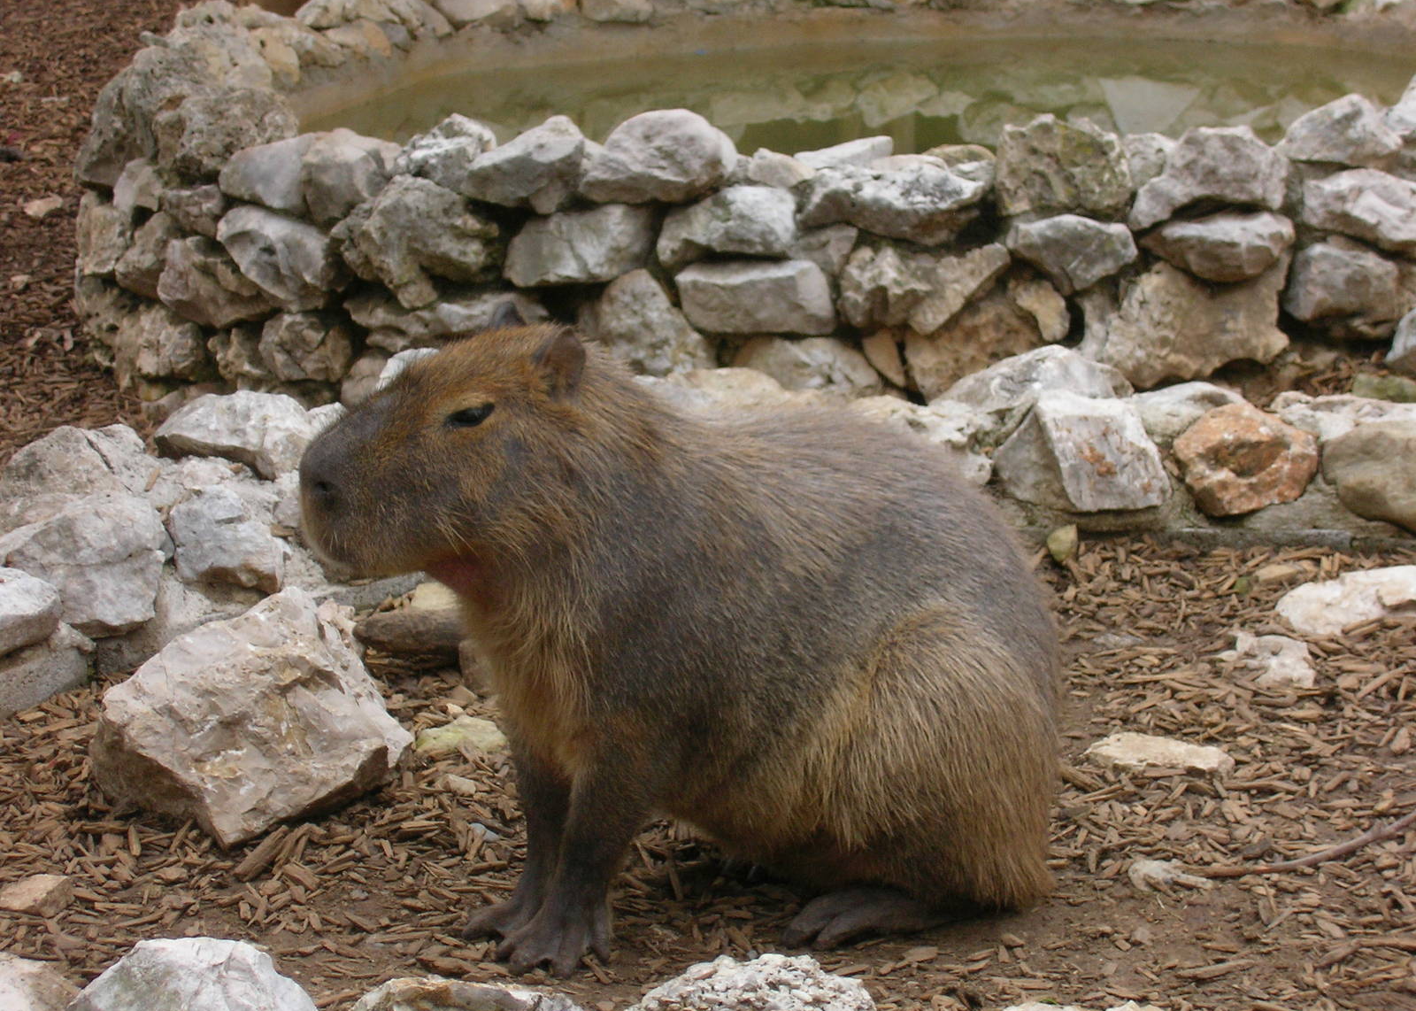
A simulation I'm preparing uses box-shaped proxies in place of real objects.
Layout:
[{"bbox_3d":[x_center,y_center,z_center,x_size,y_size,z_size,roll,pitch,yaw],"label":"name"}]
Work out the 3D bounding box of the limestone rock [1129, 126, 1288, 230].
[{"bbox_3d":[0.926,-0.606,7.947,0.295,0.192,0.221,0,12,0],"label":"limestone rock"}]

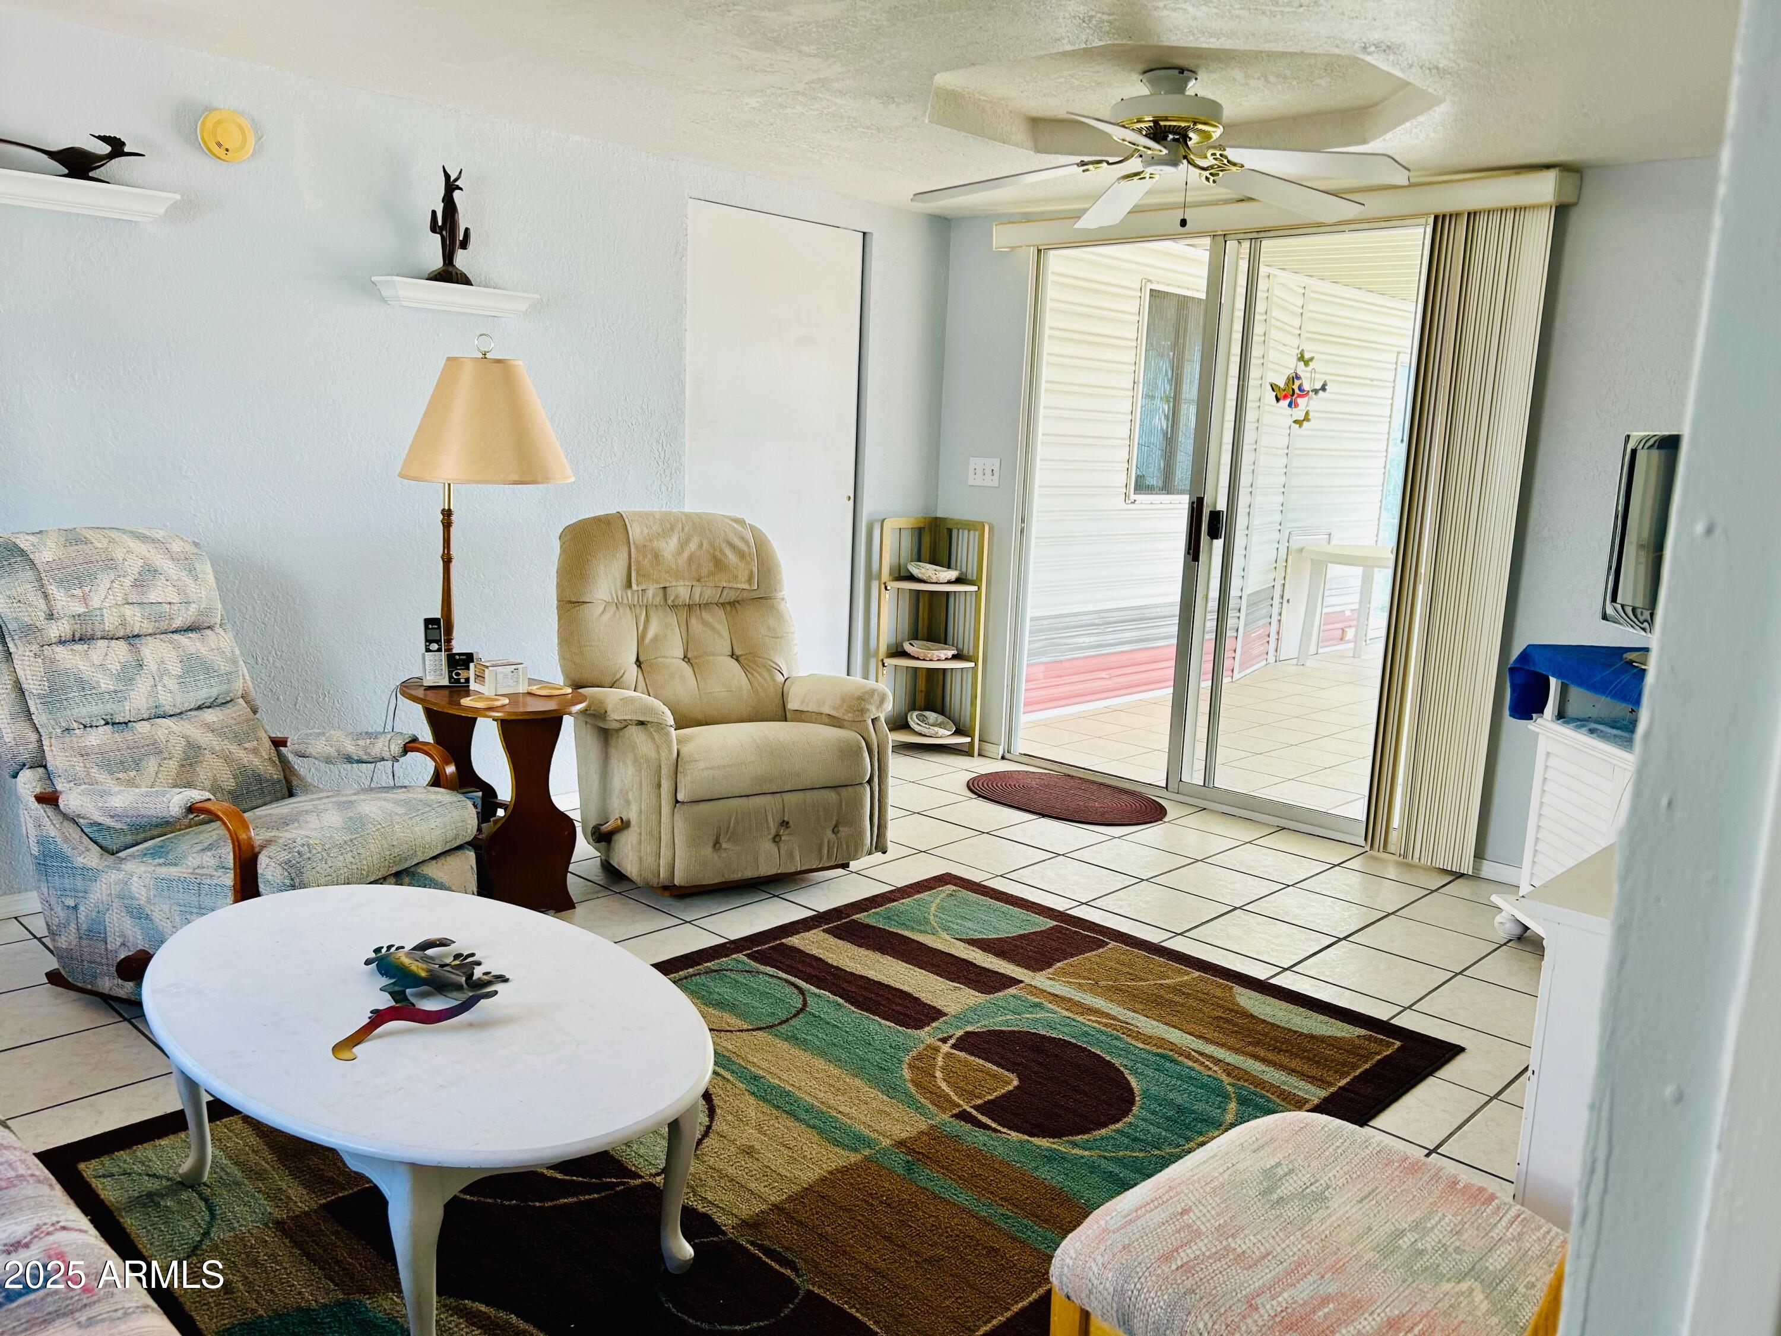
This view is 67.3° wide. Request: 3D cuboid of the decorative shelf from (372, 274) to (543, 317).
[{"bbox_3d":[-1.253,-1.073,3.886,0.137,0.072,0.452,11,13,43],"label":"decorative shelf"}]

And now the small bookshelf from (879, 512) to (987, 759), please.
[{"bbox_3d":[0.172,-0.135,5.522,0.420,0.961,0.280,2,10,-2],"label":"small bookshelf"}]

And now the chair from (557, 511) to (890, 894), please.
[{"bbox_3d":[-0.517,0.065,4.020,0.790,1.020,0.890,-4,11,-32],"label":"chair"}]

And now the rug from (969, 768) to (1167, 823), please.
[{"bbox_3d":[0.636,0.471,4.891,0.825,0.012,0.550,11,13,43],"label":"rug"}]

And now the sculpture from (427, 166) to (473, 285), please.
[{"bbox_3d":[-1.263,-1.260,3.822,0.100,0.331,0.130,11,13,43],"label":"sculpture"}]

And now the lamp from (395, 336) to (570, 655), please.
[{"bbox_3d":[-1.169,-0.181,3.856,0.500,1.510,0.500,11,13,43],"label":"lamp"}]

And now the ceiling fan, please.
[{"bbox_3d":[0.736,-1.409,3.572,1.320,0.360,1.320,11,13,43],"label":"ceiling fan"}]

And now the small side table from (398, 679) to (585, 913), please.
[{"bbox_3d":[-1.075,0.341,3.630,0.610,0.564,0.425,11,13,43],"label":"small side table"}]

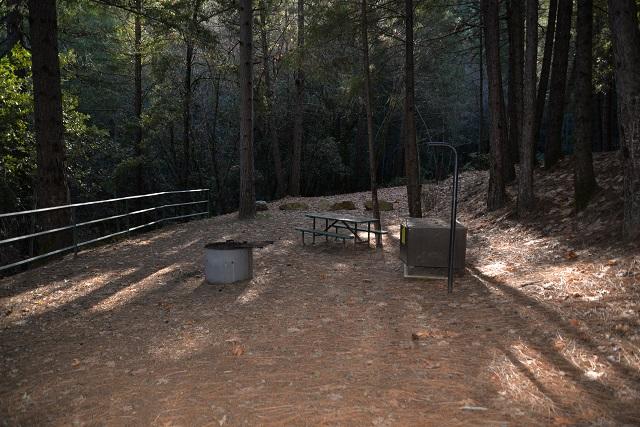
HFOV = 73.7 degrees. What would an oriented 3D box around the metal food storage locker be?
[{"bbox_3d":[2.152,0.630,8.146,1.020,0.890,1.270,1,6,10],"label":"metal food storage locker"}]

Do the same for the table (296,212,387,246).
[{"bbox_3d":[0.537,0.473,10.874,1.500,0.760,1.840,-5,8,-42],"label":"table"}]

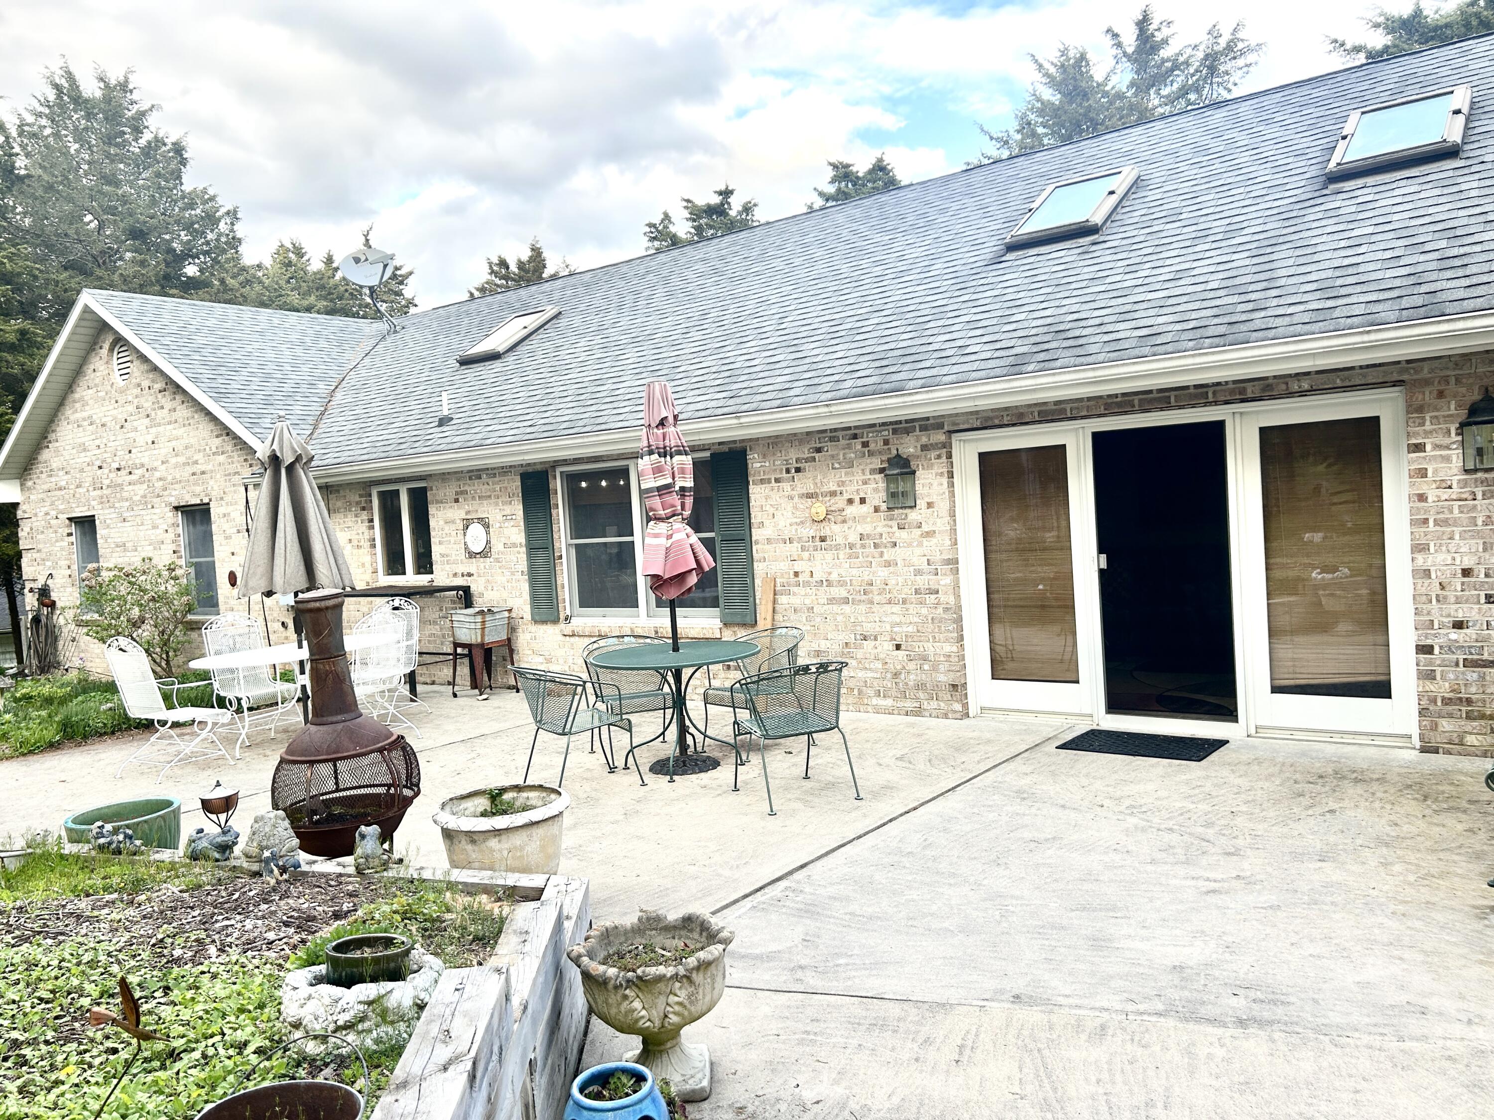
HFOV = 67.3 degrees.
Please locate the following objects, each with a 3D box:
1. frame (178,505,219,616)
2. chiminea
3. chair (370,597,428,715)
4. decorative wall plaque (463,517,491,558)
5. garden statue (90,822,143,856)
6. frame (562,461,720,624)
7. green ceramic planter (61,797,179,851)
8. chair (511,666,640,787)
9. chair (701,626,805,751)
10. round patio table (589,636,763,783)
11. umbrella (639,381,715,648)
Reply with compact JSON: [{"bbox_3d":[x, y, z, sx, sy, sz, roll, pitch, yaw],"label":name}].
[{"bbox_3d":[-7.044,0.022,14.500,0.970,1.420,0.100,-2,3,39],"label":"frame"},{"bbox_3d":[-1.843,0.823,5.083,0.650,1.310,0.650,-6,4,-28],"label":"chiminea"},{"bbox_3d":[-3.197,0.895,9.815,0.600,1.010,0.700,-3,3,23],"label":"chair"},{"bbox_3d":[-2.612,-0.208,10.879,0.385,0.383,0.030,-2,3,37],"label":"decorative wall plaque"},{"bbox_3d":[-2.526,1.105,4.488,0.180,0.145,0.120,-4,3,-5],"label":"garden statue"},{"bbox_3d":[-0.938,-0.148,9.673,1.850,1.440,0.120,-1,4,38],"label":"frame"},{"bbox_3d":[-3.156,1.420,5.714,0.590,0.290,0.590,-3,3,21],"label":"green ceramic planter"},{"bbox_3d":[-1.024,0.994,6.695,0.650,0.750,0.580,-5,3,-35],"label":"chair"},{"bbox_3d":[0.062,0.853,7.287,0.630,0.745,0.600,-7,4,-38],"label":"chair"},{"bbox_3d":[-0.429,0.951,7.087,1.070,0.725,1.070,-4,2,0],"label":"round patio table"},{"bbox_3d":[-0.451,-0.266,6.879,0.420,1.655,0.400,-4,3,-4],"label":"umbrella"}]

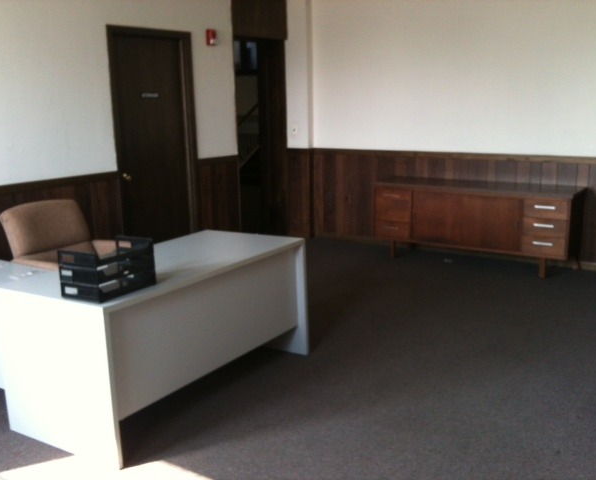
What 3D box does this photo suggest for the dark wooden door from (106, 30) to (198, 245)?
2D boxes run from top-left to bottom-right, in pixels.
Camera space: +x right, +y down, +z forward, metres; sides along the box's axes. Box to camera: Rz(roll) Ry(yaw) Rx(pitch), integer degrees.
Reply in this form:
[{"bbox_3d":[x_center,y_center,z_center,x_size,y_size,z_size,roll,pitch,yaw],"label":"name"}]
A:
[{"bbox_3d":[-1.312,-0.790,6.037,0.100,2.180,0.930,7,15,36],"label":"dark wooden door"}]

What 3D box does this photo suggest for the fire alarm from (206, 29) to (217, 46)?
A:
[{"bbox_3d":[-0.845,-1.997,6.376,0.050,0.145,0.100,7,15,36],"label":"fire alarm"}]

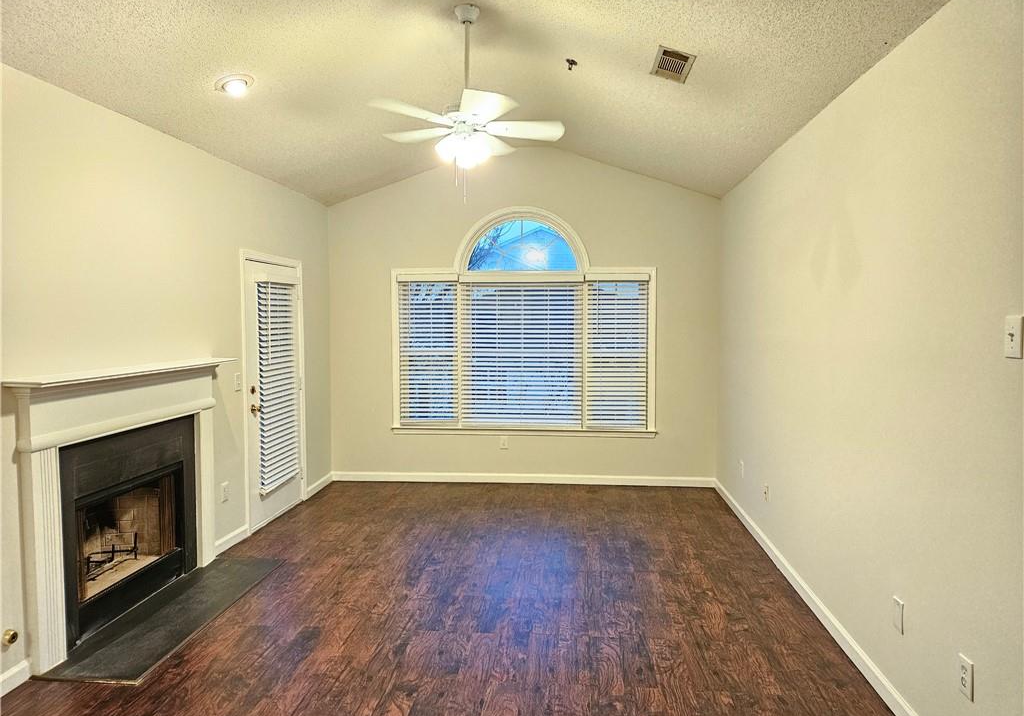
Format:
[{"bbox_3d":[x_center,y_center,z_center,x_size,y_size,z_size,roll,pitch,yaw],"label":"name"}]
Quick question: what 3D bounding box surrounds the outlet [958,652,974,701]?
[{"bbox_3d":[1.456,1.025,2.182,0.008,0.117,0.072,0,3,6],"label":"outlet"}]

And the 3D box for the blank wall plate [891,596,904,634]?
[{"bbox_3d":[1.532,1.020,2.703,0.007,0.122,0.078,0,3,6],"label":"blank wall plate"}]

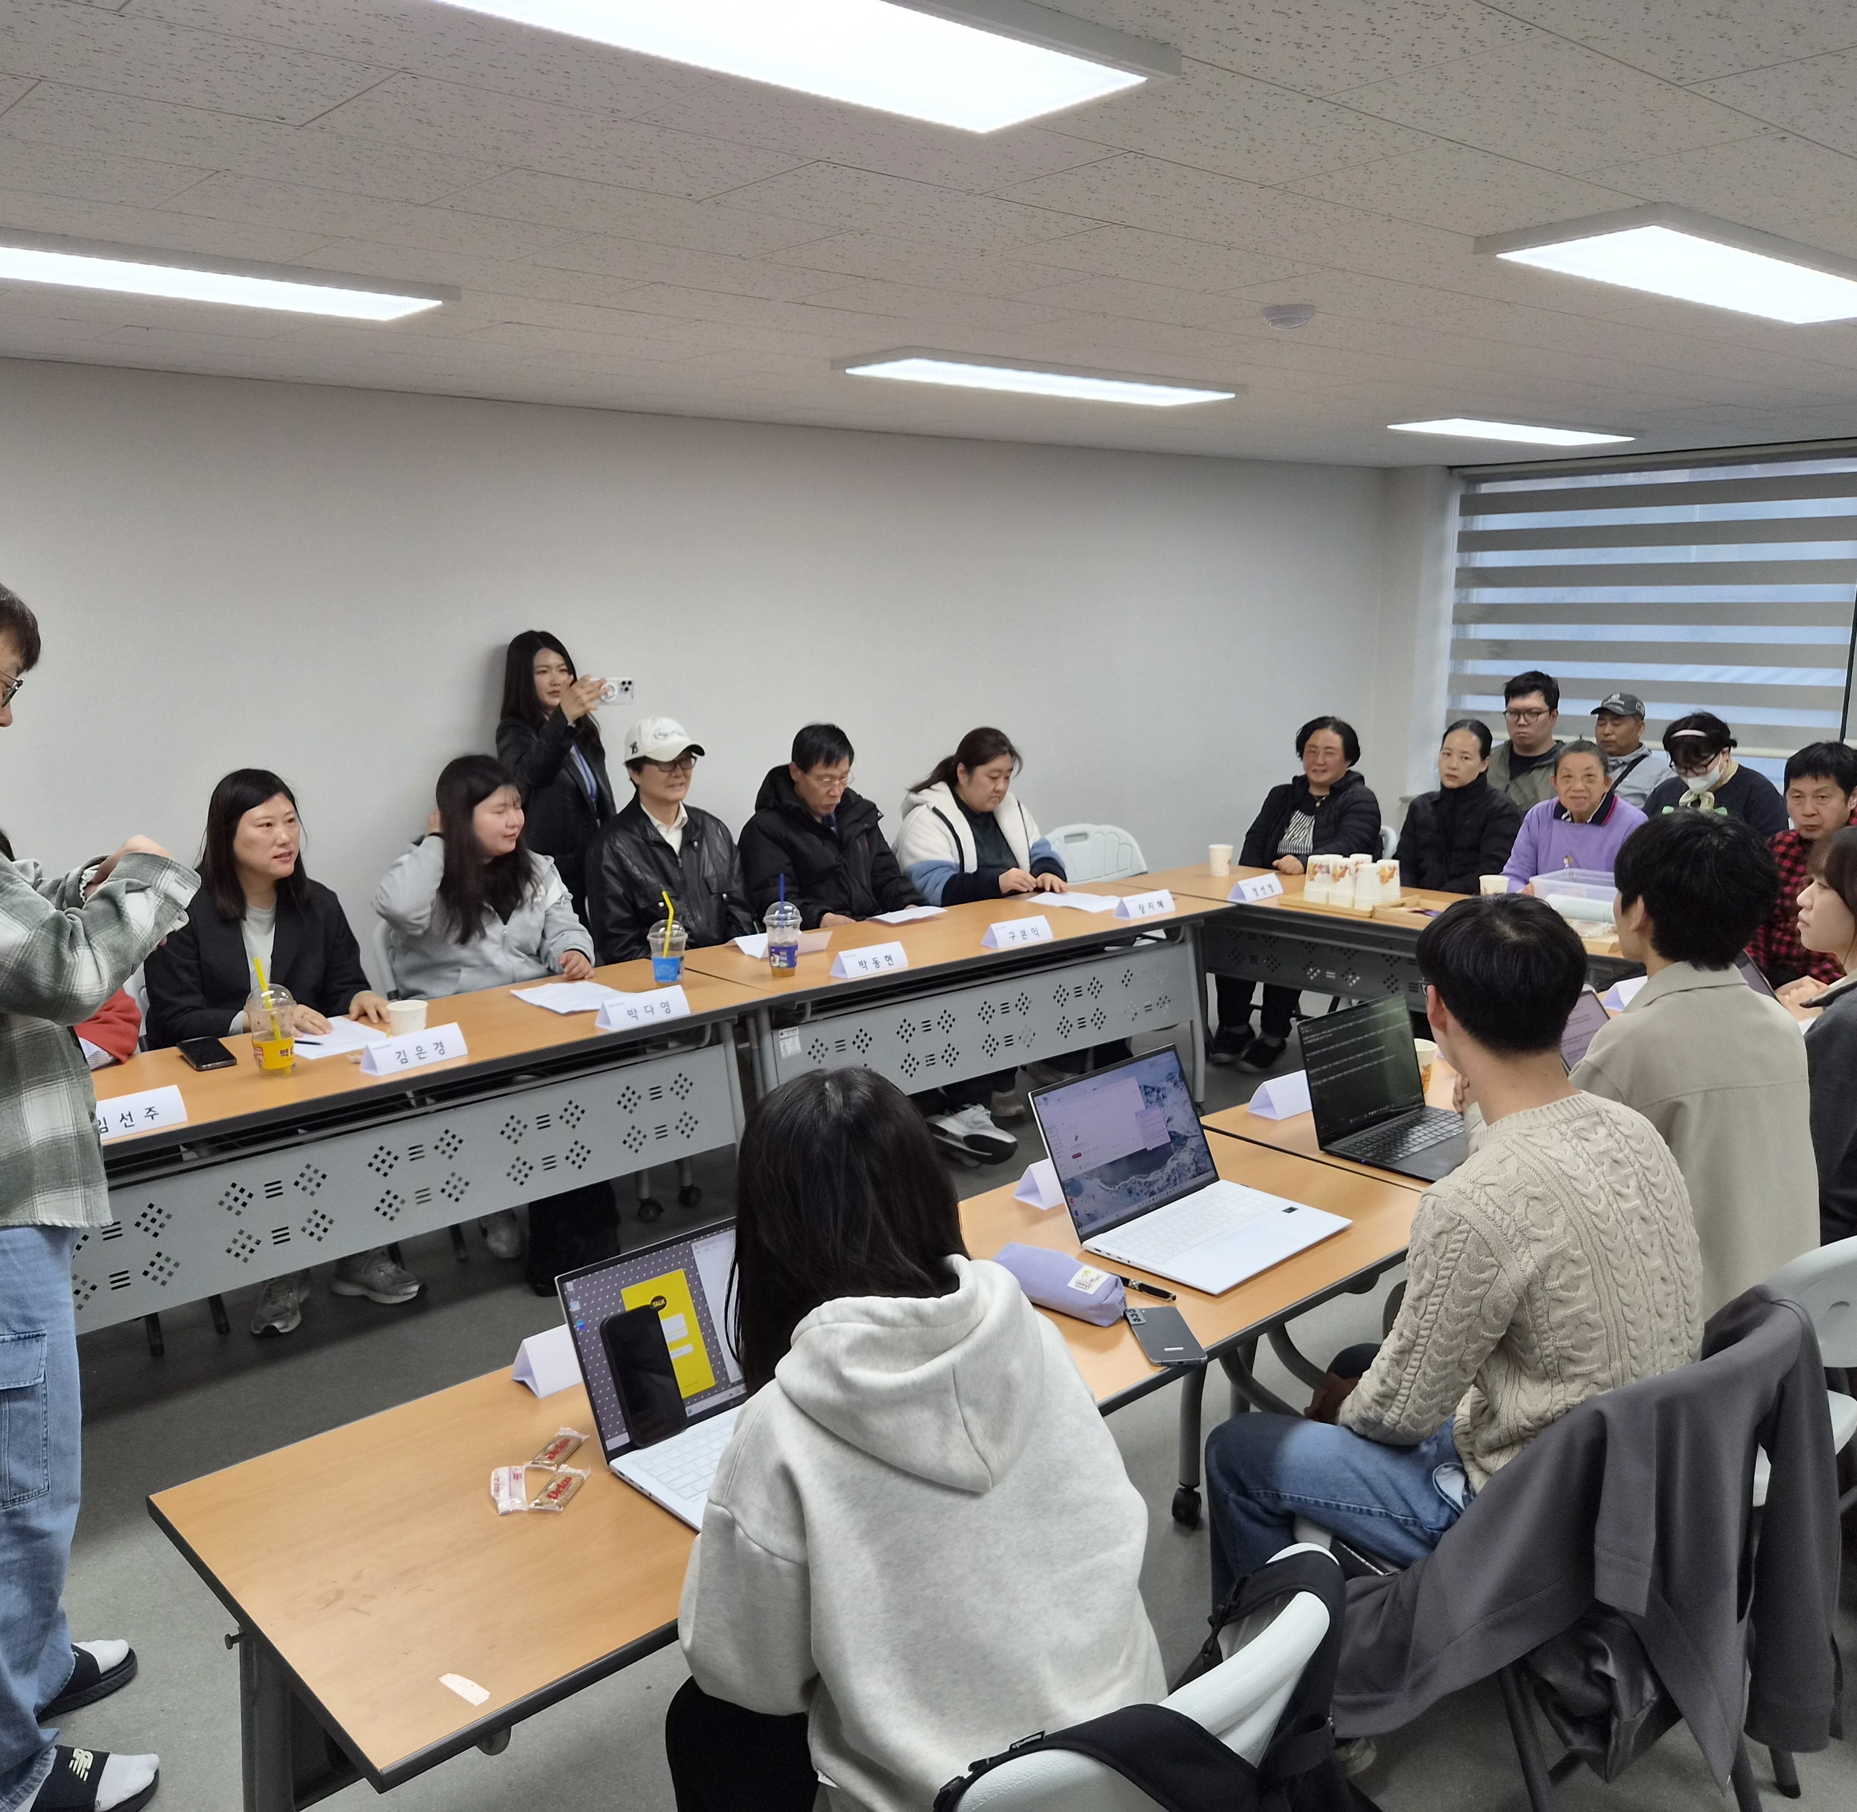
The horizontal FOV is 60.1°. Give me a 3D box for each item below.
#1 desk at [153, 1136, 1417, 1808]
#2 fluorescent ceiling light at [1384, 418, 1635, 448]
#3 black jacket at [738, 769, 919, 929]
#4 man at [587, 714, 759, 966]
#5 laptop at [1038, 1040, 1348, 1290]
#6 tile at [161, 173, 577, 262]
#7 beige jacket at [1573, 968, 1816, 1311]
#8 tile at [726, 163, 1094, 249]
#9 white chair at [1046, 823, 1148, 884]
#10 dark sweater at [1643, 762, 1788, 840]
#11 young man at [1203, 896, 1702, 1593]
[{"bbox_3d":[0.020,0.904,2.182,1.800,0.705,0.580,-10,15,-41],"label":"desk"},{"bbox_3d":[2.116,-1.712,5.784,1.220,0.040,0.310,-10,14,-40],"label":"fluorescent ceiling light"},{"bbox_3d":[-0.307,-0.070,4.919,0.580,0.700,0.520,-10,14,-41],"label":"black jacket"},{"bbox_3d":[-0.660,0.154,4.500,0.550,1.340,0.750,-10,15,-41],"label":"man"},{"bbox_3d":[0.395,0.385,2.403,0.345,0.225,0.342,-11,15,-44],"label":"laptop"},{"bbox_3d":[-0.868,-1.093,2.550,0.600,0.020,0.300,-10,14,-41],"label":"tile"},{"bbox_3d":[1.106,0.409,2.483,0.500,0.660,0.420,-10,15,-41],"label":"beige jacket"},{"bbox_3d":[-0.022,-1.108,2.538,0.600,0.018,0.300,-10,15,-41],"label":"tile"},{"bbox_3d":[0.648,0.129,5.926,0.460,0.820,0.500,-3,11,-13],"label":"white chair"},{"bbox_3d":[2.455,-0.166,5.182,0.360,0.600,0.500,-11,15,-42],"label":"dark sweater"},{"bbox_3d":[0.641,0.625,2.047,0.520,1.330,0.660,-10,15,-41],"label":"young man"}]

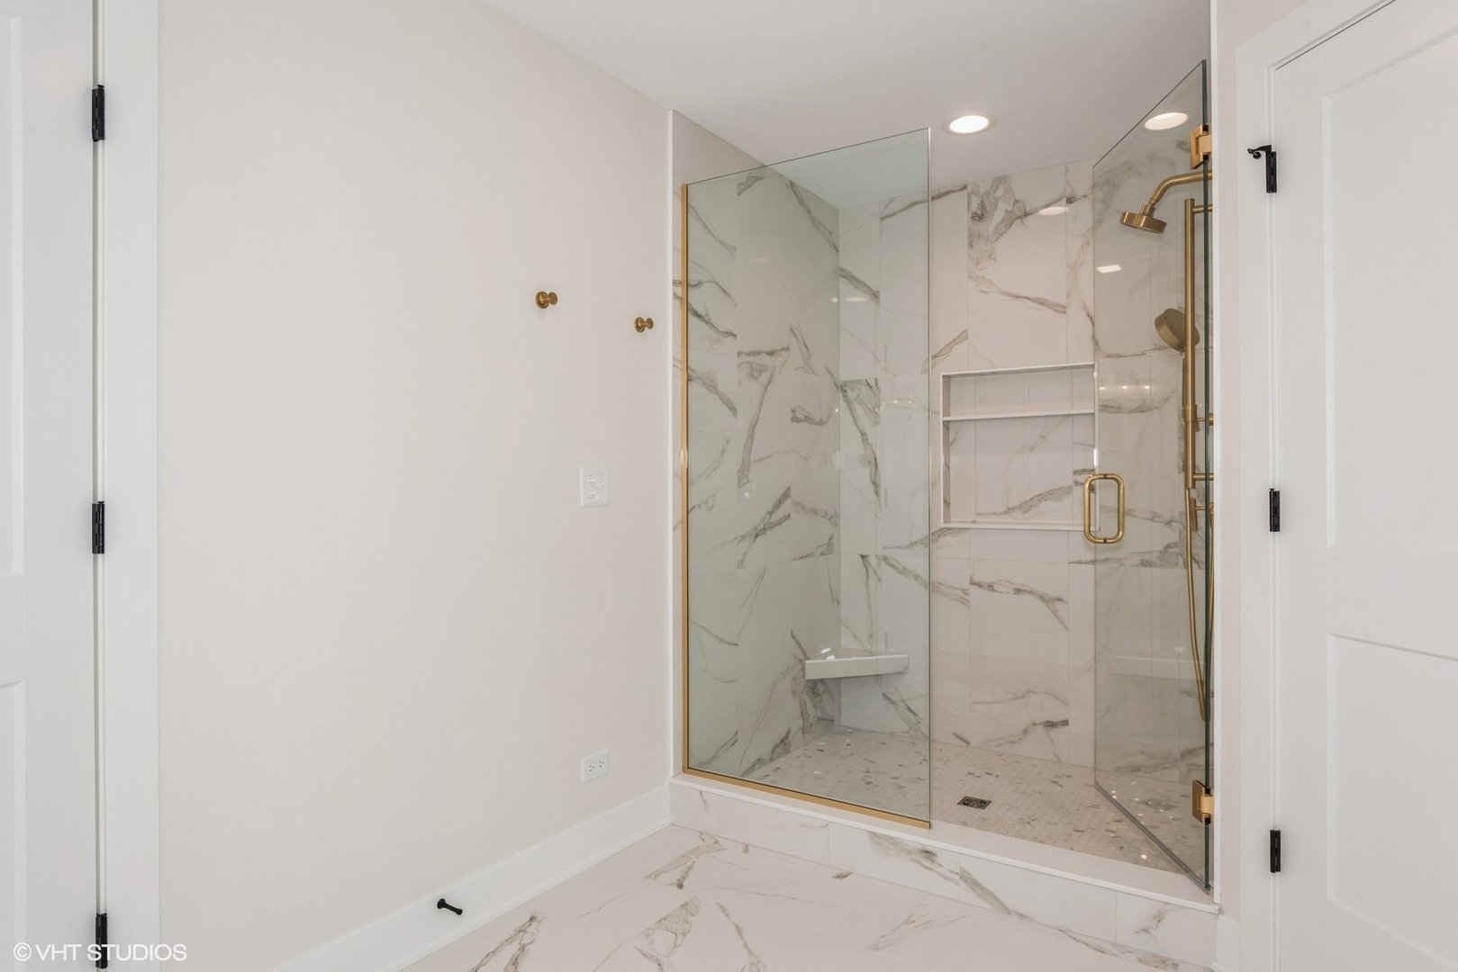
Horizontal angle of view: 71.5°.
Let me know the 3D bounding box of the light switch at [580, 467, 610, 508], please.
[{"bbox_3d":[-0.395,0.004,2.990,0.009,0.117,0.122,0,0,30],"label":"light switch"}]

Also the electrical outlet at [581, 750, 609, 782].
[{"bbox_3d":[-0.392,0.821,2.963,0.008,0.071,0.117,0,0,30],"label":"electrical outlet"}]

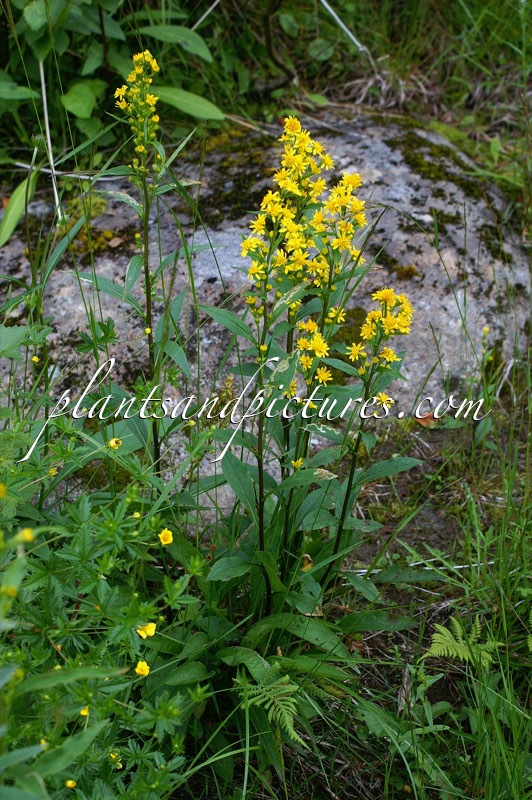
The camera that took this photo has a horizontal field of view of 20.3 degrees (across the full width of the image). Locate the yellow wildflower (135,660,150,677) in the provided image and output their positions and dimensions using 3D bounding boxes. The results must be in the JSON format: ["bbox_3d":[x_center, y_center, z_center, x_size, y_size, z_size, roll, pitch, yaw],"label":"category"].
[{"bbox_3d":[-0.101,0.220,1.220,0.012,0.006,0.012,0,70,0],"label":"yellow wildflower"}]

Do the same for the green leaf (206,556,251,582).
[{"bbox_3d":[-0.034,0.151,1.330,0.042,0.009,0.023,-22,43,-12],"label":"green leaf"}]

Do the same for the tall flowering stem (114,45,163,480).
[{"bbox_3d":[-0.118,-0.124,1.400,0.042,0.400,0.042,0,21,0],"label":"tall flowering stem"}]

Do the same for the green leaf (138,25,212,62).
[{"bbox_3d":[-0.125,-0.491,2.050,0.106,0.018,0.034,25,46,8],"label":"green leaf"}]

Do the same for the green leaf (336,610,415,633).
[{"bbox_3d":[0.097,0.194,1.300,0.066,0.009,0.024,2,25,-1],"label":"green leaf"}]

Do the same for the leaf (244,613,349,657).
[{"bbox_3d":[0.026,0.203,1.290,0.090,0.024,0.030,6,40,7],"label":"leaf"}]

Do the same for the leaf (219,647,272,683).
[{"bbox_3d":[-0.018,0.236,1.330,0.047,0.024,0.026,11,24,27],"label":"leaf"}]

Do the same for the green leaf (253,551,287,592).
[{"bbox_3d":[0.003,0.149,1.290,0.014,0.011,0.044,-32,83,-35],"label":"green leaf"}]

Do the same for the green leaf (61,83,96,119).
[{"bbox_3d":[-0.265,-0.423,2.100,0.046,0.014,0.053,-18,62,-16],"label":"green leaf"}]

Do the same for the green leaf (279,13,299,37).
[{"bbox_3d":[0.037,-0.618,2.450,0.028,0.009,0.045,-32,65,-25],"label":"green leaf"}]

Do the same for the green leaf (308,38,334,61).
[{"bbox_3d":[0.089,-0.566,2.400,0.044,0.009,0.035,-19,60,-11],"label":"green leaf"}]

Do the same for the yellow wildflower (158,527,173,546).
[{"bbox_3d":[-0.081,0.110,1.200,0.011,0.013,0.006,-2,-17,-4],"label":"yellow wildflower"}]

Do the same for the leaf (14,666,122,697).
[{"bbox_3d":[-0.129,0.184,0.970,0.069,0.013,0.016,-13,27,-9],"label":"leaf"}]

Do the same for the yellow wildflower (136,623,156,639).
[{"bbox_3d":[-0.091,0.175,1.130,0.013,0.007,0.011,-12,68,-25],"label":"yellow wildflower"}]

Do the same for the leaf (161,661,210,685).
[{"bbox_3d":[-0.069,0.232,1.260,0.045,0.010,0.025,-13,44,-14],"label":"leaf"}]

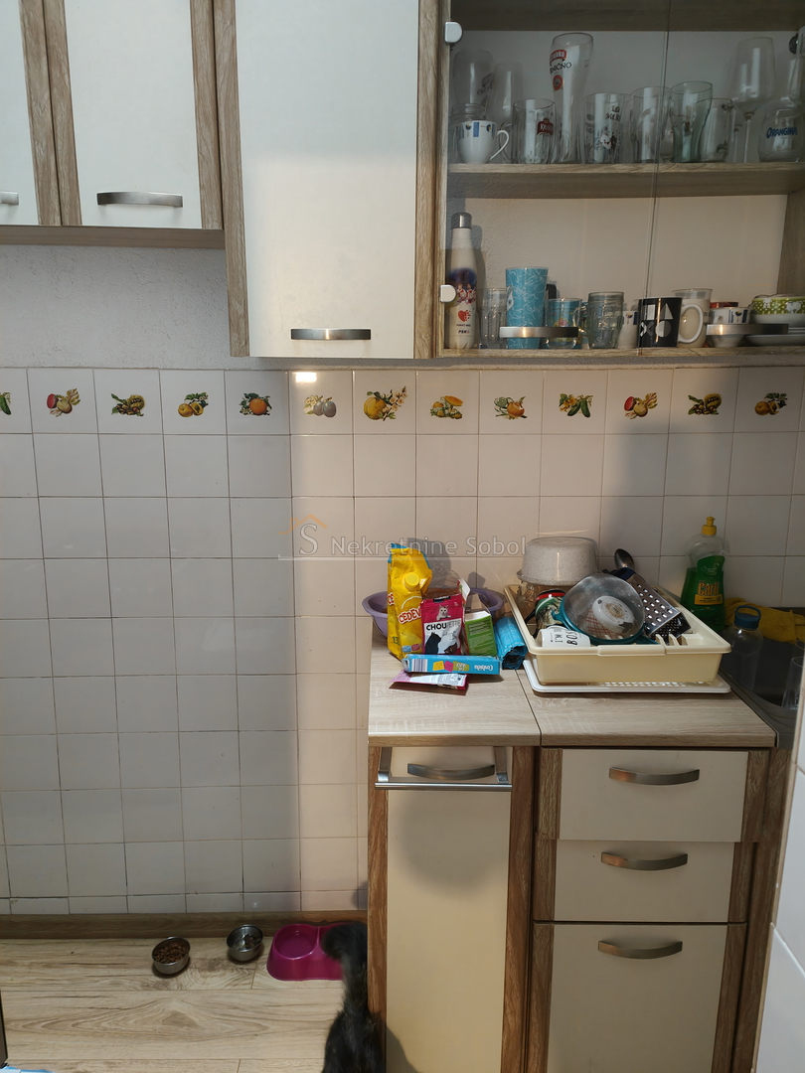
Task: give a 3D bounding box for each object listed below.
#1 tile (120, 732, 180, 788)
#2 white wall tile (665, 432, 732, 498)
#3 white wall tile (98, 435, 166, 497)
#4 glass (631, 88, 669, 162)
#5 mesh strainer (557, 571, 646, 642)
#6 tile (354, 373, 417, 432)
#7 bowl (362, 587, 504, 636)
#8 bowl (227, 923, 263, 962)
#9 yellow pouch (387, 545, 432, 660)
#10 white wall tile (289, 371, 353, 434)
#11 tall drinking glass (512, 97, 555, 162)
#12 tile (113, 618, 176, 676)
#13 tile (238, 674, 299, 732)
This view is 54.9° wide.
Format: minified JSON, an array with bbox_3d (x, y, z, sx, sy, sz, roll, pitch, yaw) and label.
[{"bbox_3d":[-0.645,0.573,1.987,0.149,0.149,0.008,0,10,-1],"label":"tile"},{"bbox_3d":[0.717,-0.174,1.876,0.149,0.149,0.008,0,10,-1],"label":"white wall tile"},{"bbox_3d":[-0.651,-0.171,1.875,0.150,0.150,0.008,0,10,-1],"label":"white wall tile"},{"bbox_3d":[0.499,-0.825,1.565,0.078,0.138,0.078,0,11,-1],"label":"glass"},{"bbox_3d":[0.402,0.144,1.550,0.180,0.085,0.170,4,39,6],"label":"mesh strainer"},{"bbox_3d":[-0.042,-0.321,1.860,0.150,0.150,0.008,0,10,-1],"label":"tile"},{"bbox_3d":[0.070,0.215,1.778,0.318,0.120,0.318,0,11,-1],"label":"bowl"},{"bbox_3d":[-0.410,1.072,2.029,0.098,0.043,0.098,0,10,-1],"label":"bowl"},{"bbox_3d":[0.021,0.139,1.636,0.082,0.236,0.074,-4,12,-21],"label":"yellow pouch"},{"bbox_3d":[-0.192,-0.317,1.837,0.150,0.150,0.009,0,11,-1],"label":"white wall tile"},{"bbox_3d":[0.262,-0.798,1.551,0.083,0.126,0.083,0,10,-1],"label":"tall drinking glass"},{"bbox_3d":[-0.656,0.280,1.975,0.150,0.150,0.008,0,11,-1],"label":"tile"},{"bbox_3d":[-0.340,0.420,1.965,0.149,0.149,0.008,0,10,-1],"label":"tile"}]

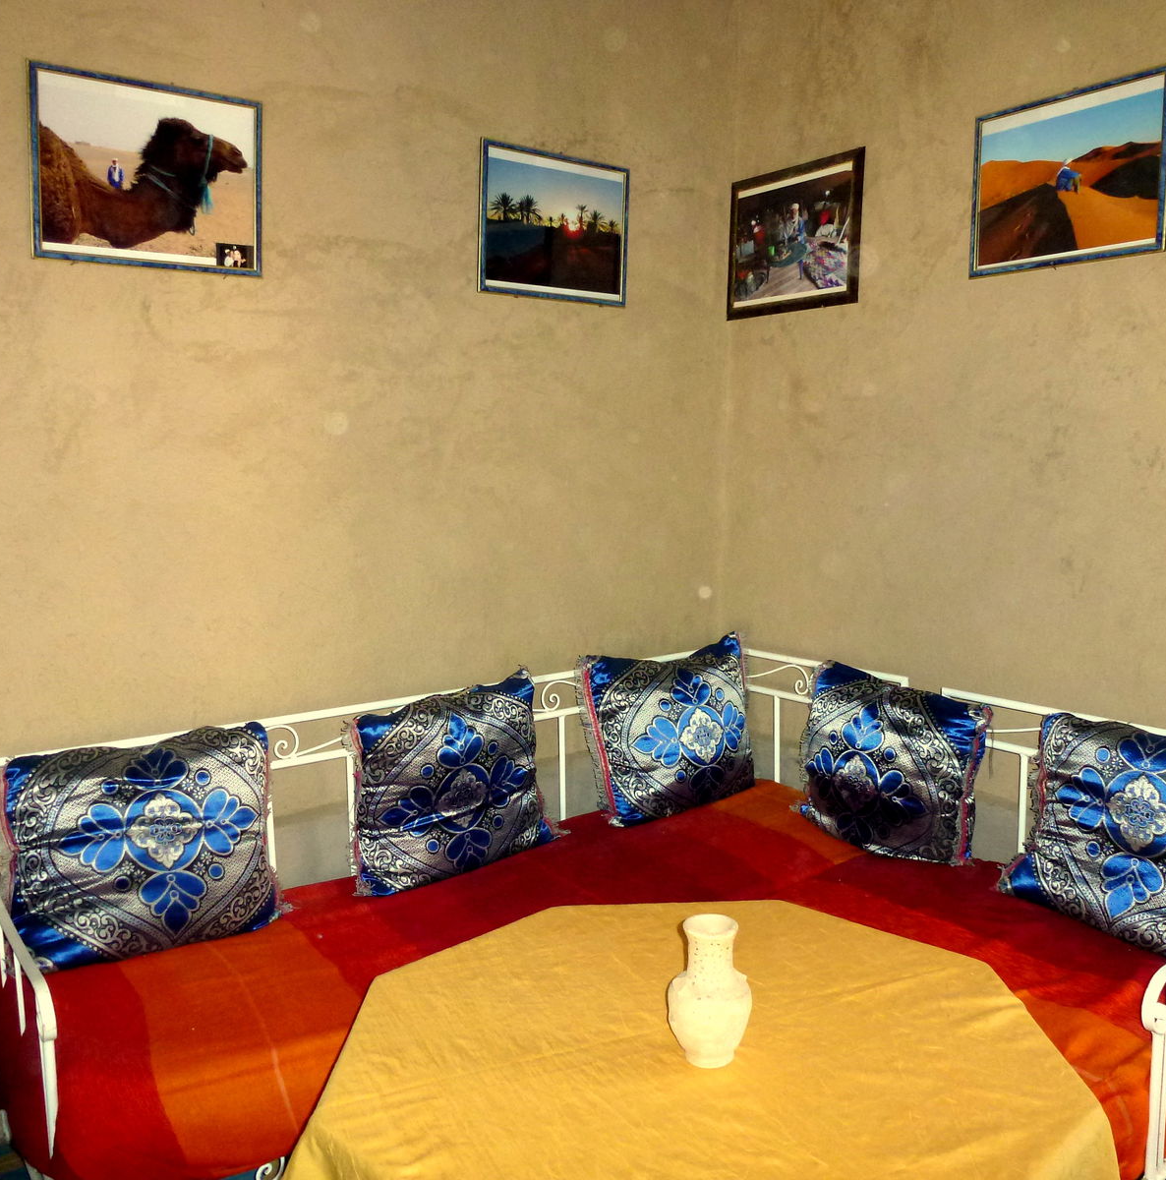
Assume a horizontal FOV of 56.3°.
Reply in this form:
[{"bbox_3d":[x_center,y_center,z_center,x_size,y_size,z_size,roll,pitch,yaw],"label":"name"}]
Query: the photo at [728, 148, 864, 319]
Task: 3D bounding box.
[{"bbox_3d":[0.549,-0.906,2.828,0.020,0.368,0.447,-3,7,-38],"label":"photo"}]

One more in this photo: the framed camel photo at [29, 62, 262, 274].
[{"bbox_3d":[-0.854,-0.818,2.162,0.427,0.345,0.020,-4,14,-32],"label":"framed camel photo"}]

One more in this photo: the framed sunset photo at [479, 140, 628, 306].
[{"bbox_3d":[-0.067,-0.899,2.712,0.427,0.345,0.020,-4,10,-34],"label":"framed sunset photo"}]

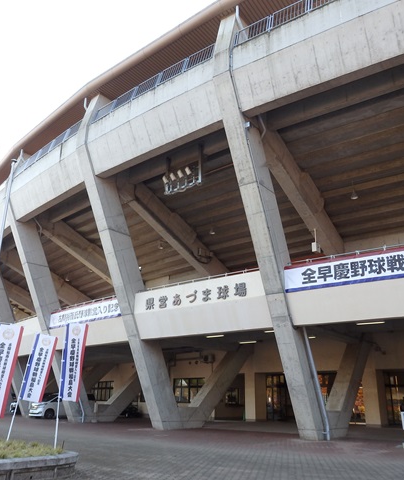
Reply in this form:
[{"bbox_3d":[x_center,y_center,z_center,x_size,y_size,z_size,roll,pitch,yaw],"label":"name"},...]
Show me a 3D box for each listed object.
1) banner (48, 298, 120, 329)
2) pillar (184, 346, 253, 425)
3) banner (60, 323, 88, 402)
[{"bbox_3d":[-6.530,4.091,25.308,7.100,0.920,0.060,-17,-26,42],"label":"banner"},{"bbox_3d":[1.114,8.217,27.185,0.750,1.150,5.900,-14,18,37],"label":"pillar"},{"bbox_3d":[-3.212,3.044,11.564,0.550,1.825,0.060,-4,-20,16],"label":"banner"}]

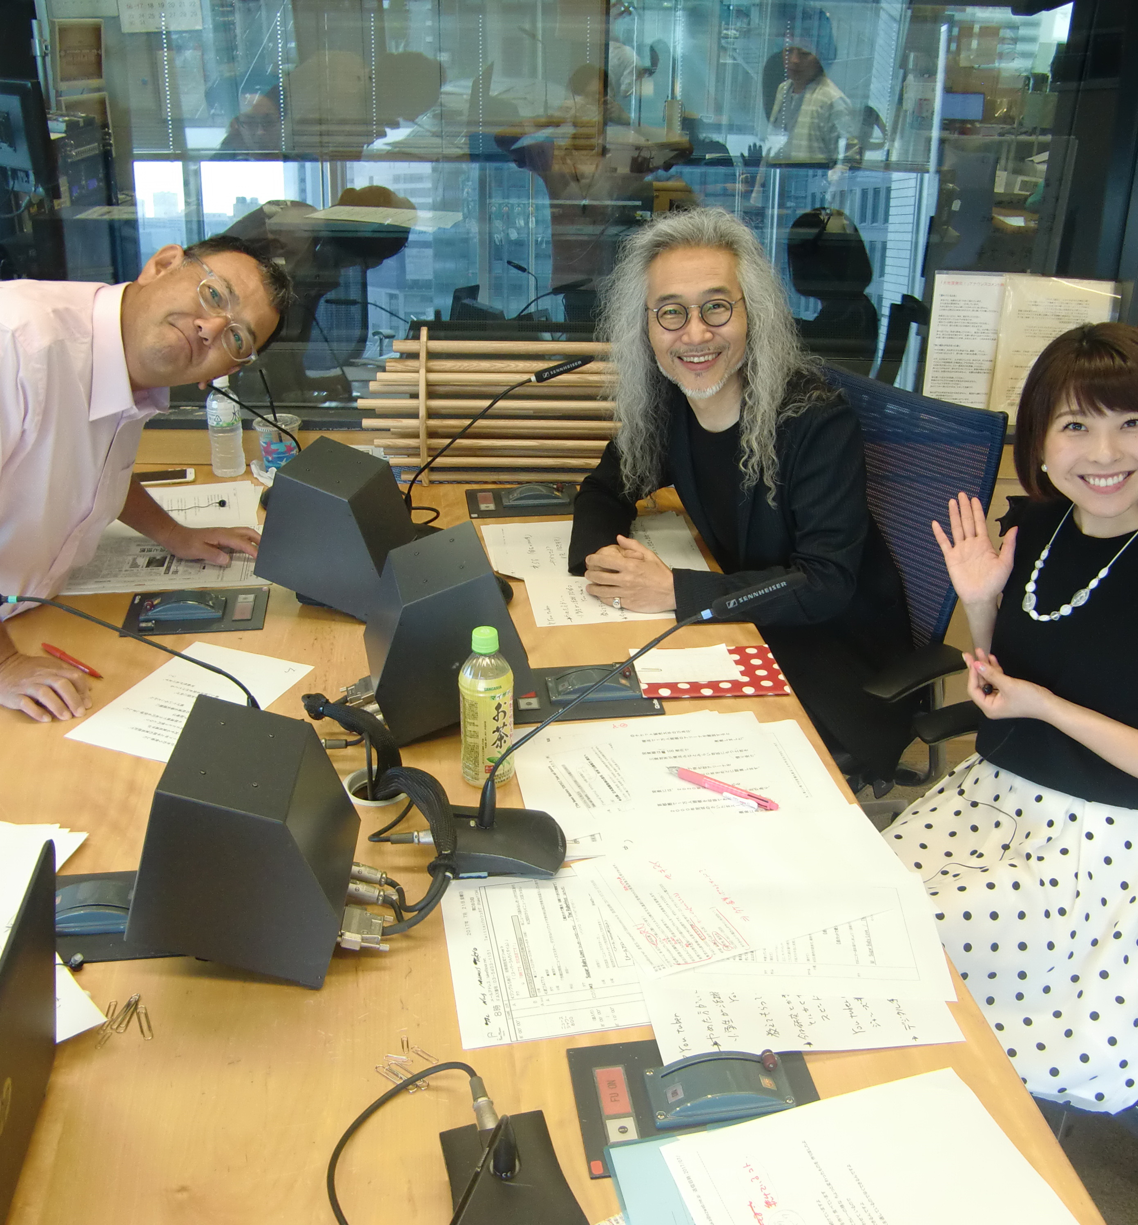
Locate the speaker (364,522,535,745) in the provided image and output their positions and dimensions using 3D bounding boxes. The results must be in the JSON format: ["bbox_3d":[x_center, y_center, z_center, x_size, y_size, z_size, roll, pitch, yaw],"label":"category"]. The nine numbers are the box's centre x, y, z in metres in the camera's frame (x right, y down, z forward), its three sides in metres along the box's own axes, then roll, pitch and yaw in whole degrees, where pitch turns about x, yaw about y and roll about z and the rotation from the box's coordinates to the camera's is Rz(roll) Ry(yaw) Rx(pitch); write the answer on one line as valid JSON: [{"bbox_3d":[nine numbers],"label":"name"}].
[{"bbox_3d":[-0.178,0.027,1.792,0.202,0.203,0.177,-18,29,-6],"label":"speaker"}]

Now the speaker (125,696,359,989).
[{"bbox_3d":[-0.323,0.234,1.364,0.202,0.203,0.177,12,25,-8],"label":"speaker"}]

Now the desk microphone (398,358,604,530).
[{"bbox_3d":[-0.148,-0.282,2.332,0.385,0.330,0.100,-1,26,-3],"label":"desk microphone"}]

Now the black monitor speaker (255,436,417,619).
[{"bbox_3d":[-0.363,-0.135,2.122,0.202,0.203,0.177,19,28,5],"label":"black monitor speaker"}]

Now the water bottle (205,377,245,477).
[{"bbox_3d":[-0.697,-0.382,2.670,0.067,0.205,0.067,0,26,0],"label":"water bottle"}]

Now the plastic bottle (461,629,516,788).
[{"bbox_3d":[-0.103,0.115,1.664,0.068,0.205,0.068,0,26,0],"label":"plastic bottle"}]

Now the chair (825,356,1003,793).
[{"bbox_3d":[0.442,0.107,2.422,0.610,1.000,0.640,-18,31,-33],"label":"chair"}]

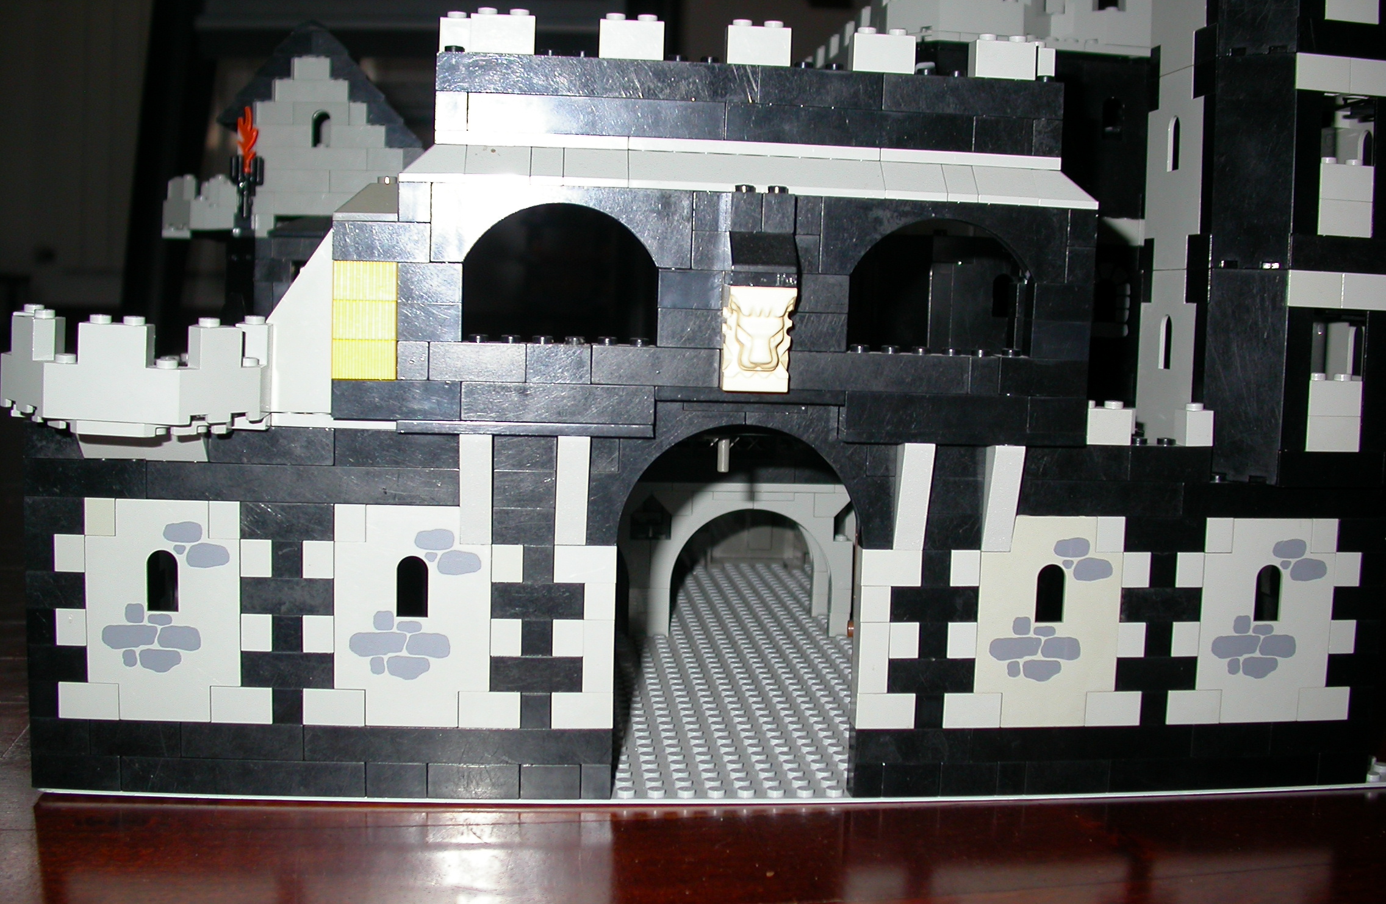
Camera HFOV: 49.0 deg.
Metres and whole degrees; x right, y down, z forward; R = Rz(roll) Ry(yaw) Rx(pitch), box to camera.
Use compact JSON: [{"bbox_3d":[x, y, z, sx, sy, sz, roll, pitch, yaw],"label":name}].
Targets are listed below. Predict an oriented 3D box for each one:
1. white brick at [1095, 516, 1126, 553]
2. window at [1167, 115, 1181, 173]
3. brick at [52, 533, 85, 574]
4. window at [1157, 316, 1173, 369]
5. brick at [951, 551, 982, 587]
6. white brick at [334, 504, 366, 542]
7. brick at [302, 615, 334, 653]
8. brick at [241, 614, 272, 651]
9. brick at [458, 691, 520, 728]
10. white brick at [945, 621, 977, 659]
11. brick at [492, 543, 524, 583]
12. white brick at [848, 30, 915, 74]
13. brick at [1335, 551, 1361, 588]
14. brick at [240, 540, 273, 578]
[{"bbox_3d":[0.111,0.022,0.410,0.008,0.010,0.008,1,6,-6],"label":"white brick"},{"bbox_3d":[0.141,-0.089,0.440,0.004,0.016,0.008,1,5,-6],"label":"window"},{"bbox_3d":[-0.157,0.025,0.387,0.008,0.010,0.008,1,5,-6],"label":"brick"},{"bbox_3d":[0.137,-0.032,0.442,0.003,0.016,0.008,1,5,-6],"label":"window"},{"bbox_3d":[0.071,0.030,0.405,0.008,0.011,0.008,1,5,-6],"label":"brick"},{"bbox_3d":[-0.088,0.017,0.390,0.008,0.010,0.008,1,5,-6],"label":"white brick"},{"bbox_3d":[-0.096,0.046,0.393,0.008,0.010,0.008,1,5,-6],"label":"brick"},{"bbox_3d":[-0.111,0.045,0.390,0.008,0.010,0.008,1,6,-6],"label":"brick"},{"bbox_3d":[-0.053,0.065,0.395,0.016,0.011,0.008,1,5,-6],"label":"brick"},{"bbox_3d":[0.071,0.050,0.407,0.008,0.010,0.008,1,5,-6],"label":"white brick"},{"bbox_3d":[-0.048,0.028,0.392,0.008,0.011,0.008,1,5,-6],"label":"brick"},{"bbox_3d":[0.047,-0.101,0.384,0.016,0.011,0.008,1,5,-6],"label":"white brick"},{"bbox_3d":[0.178,0.031,0.418,0.008,0.011,0.008,1,5,-6],"label":"brick"},{"bbox_3d":[-0.111,0.026,0.388,0.008,0.010,0.008,1,5,-6],"label":"brick"}]

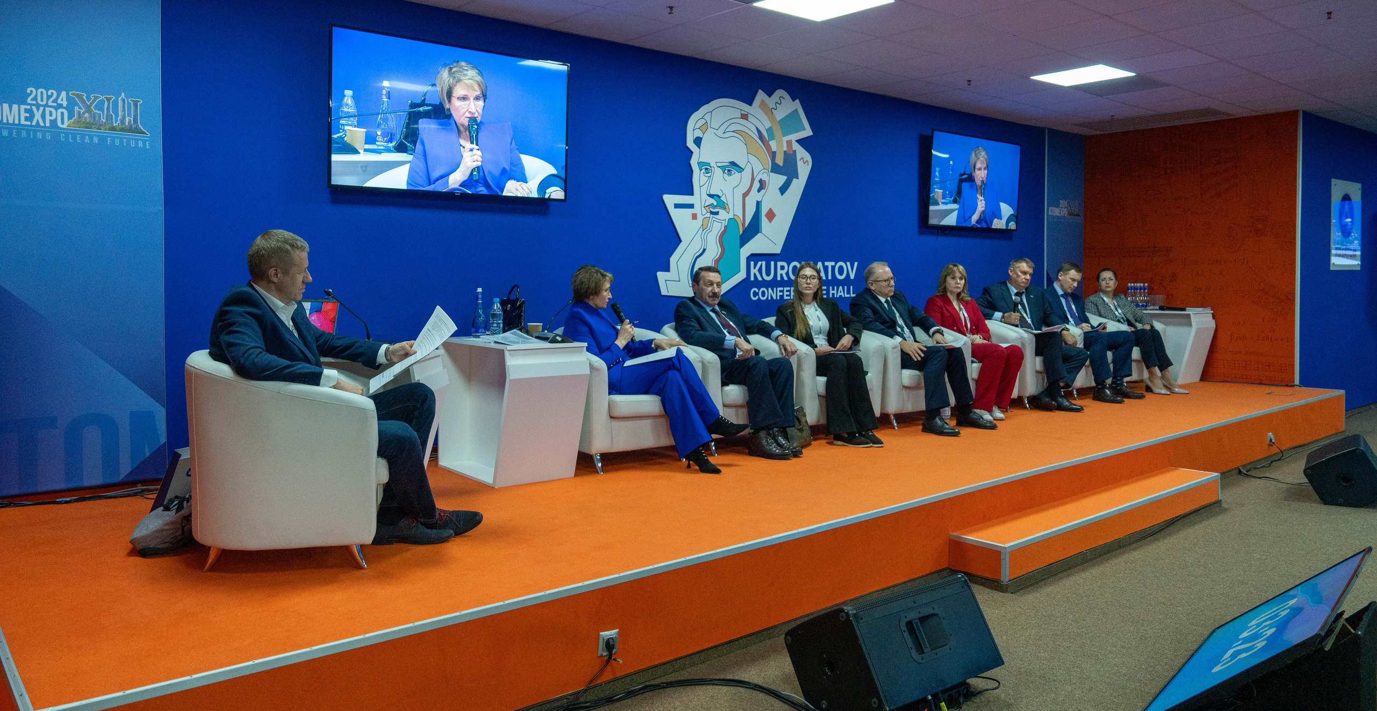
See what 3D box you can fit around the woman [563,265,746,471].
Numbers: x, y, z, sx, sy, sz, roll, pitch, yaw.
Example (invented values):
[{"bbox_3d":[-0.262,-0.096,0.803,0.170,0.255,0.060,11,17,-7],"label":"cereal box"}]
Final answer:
[{"bbox_3d":[-0.188,0.042,5.011,1.000,1.080,0.560,3,4,33],"label":"woman"}]

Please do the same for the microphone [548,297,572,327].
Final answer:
[{"bbox_3d":[-0.701,-0.218,5.058,0.190,0.190,0.050,-2,3,-34],"label":"microphone"}]

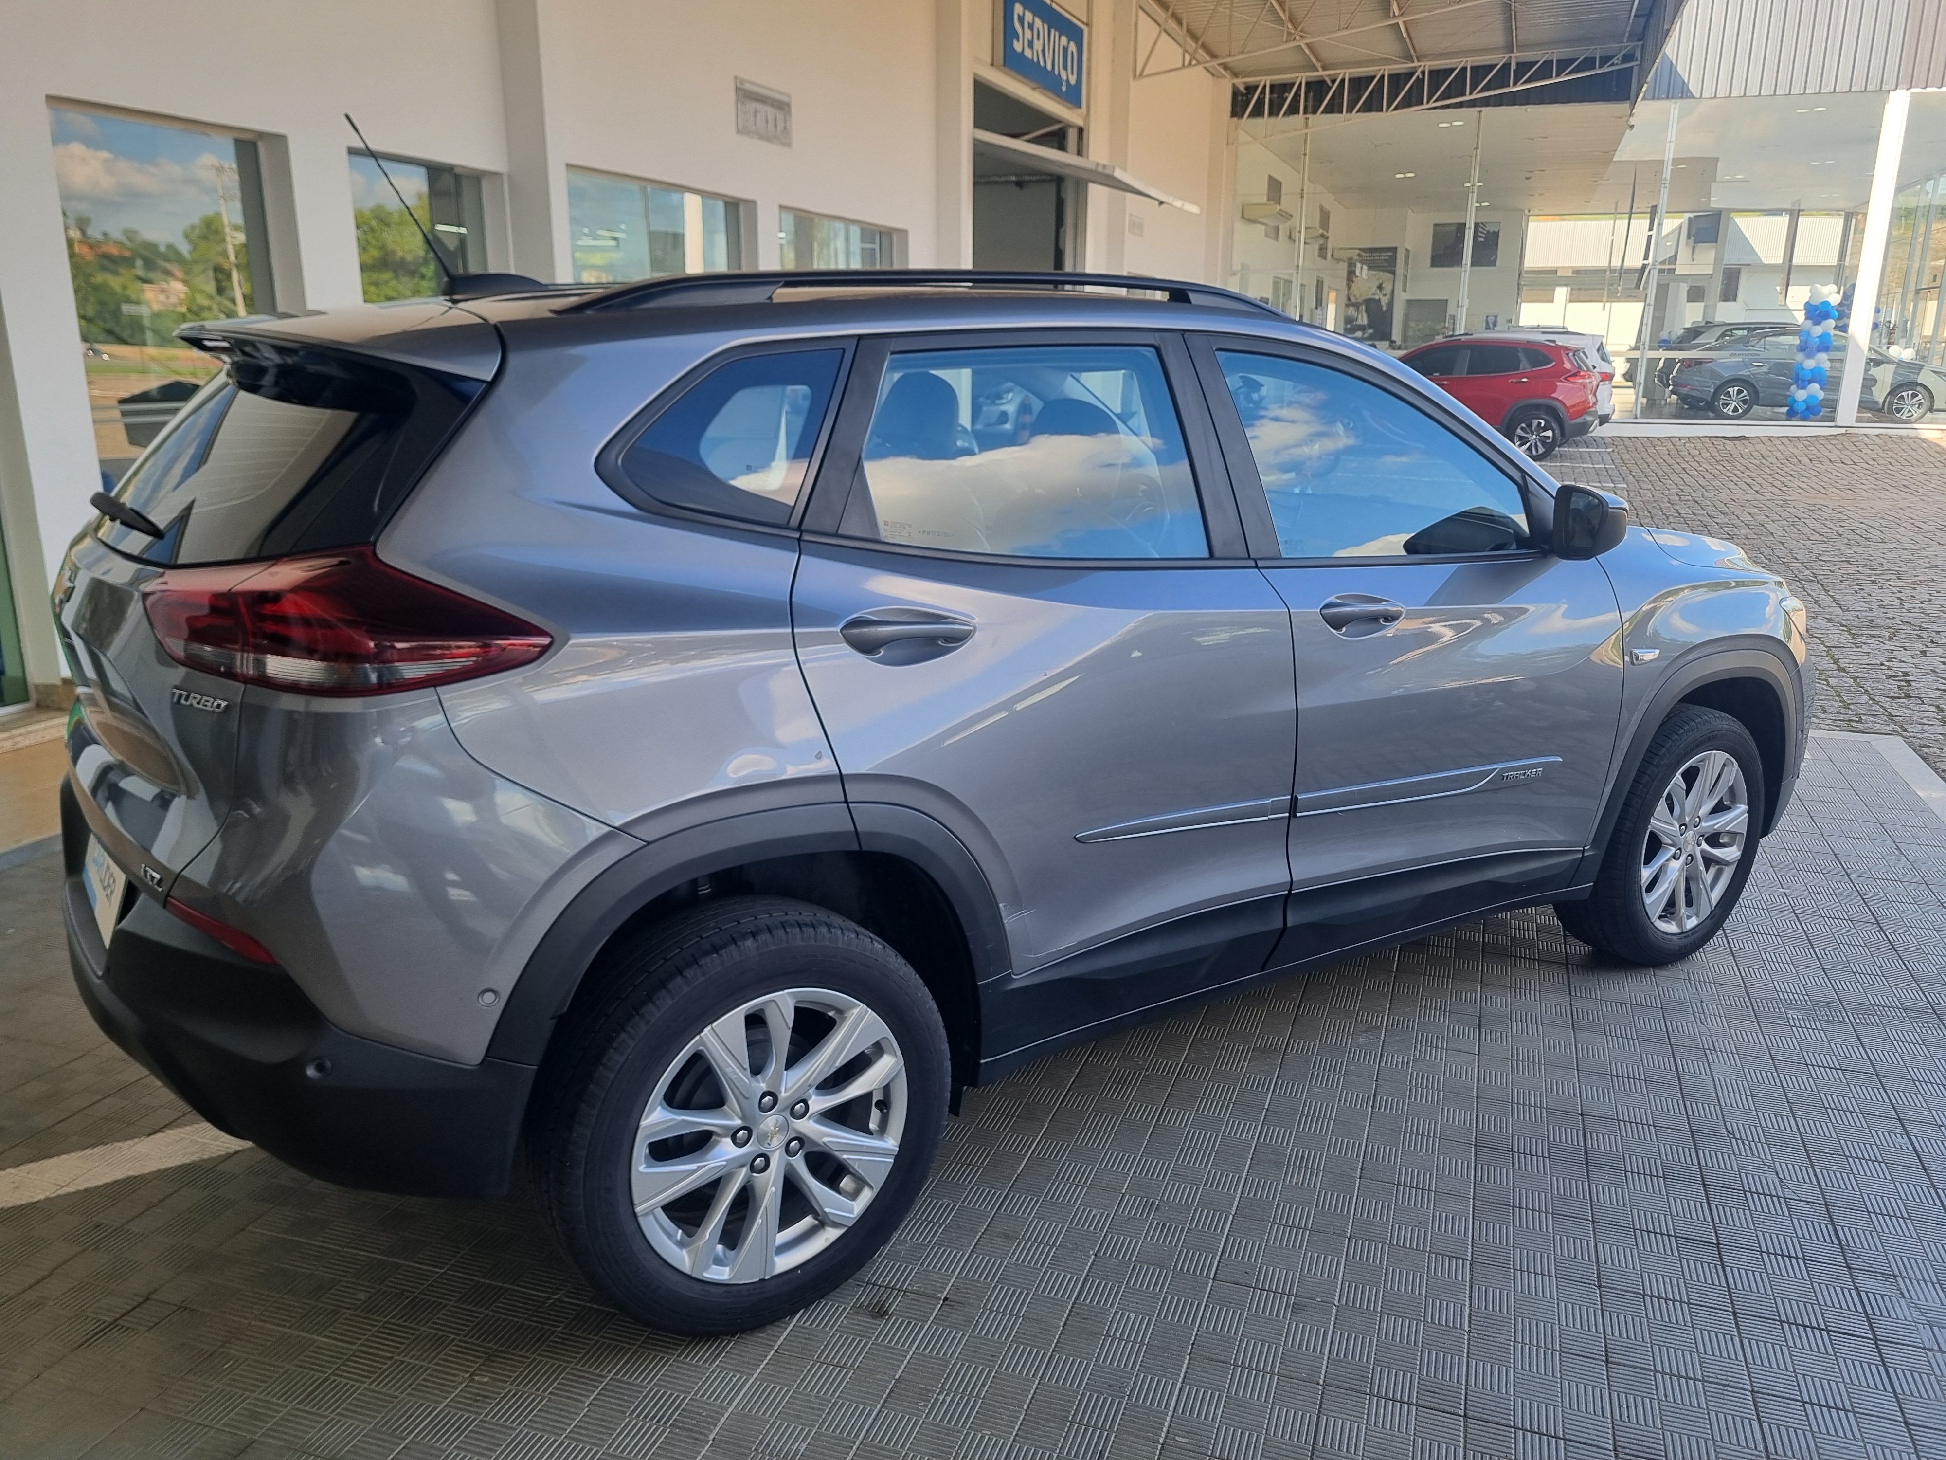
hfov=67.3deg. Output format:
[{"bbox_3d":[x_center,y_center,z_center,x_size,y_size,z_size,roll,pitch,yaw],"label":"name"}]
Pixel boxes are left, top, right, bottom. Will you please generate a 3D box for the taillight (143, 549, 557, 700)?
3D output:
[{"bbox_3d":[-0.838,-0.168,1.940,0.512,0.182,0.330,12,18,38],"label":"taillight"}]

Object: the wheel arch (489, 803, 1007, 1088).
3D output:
[{"bbox_3d":[-0.313,0.358,2.169,0.835,0.525,0.120,-9,17,-34],"label":"wheel arch"}]

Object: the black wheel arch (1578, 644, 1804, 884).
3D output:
[{"bbox_3d":[1.754,0.065,3.603,0.950,0.545,0.120,-9,17,-34],"label":"black wheel arch"}]

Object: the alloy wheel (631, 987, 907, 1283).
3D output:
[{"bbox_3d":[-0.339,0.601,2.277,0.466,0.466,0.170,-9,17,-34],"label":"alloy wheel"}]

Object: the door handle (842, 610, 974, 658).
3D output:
[{"bbox_3d":[-0.103,-0.143,2.159,0.233,0.073,0.050,-9,17,-34],"label":"door handle"}]

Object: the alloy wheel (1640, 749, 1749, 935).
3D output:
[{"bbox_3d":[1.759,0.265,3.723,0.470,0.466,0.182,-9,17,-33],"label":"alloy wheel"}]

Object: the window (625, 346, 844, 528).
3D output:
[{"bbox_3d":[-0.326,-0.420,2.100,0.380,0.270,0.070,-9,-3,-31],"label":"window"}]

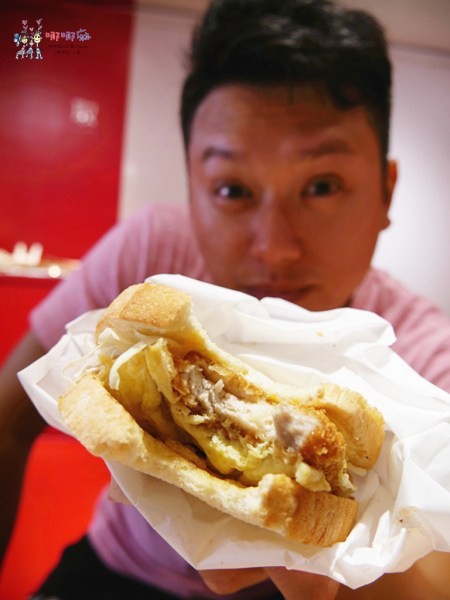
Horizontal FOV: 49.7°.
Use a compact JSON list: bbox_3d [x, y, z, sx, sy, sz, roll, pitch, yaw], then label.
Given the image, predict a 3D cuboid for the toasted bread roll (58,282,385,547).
[{"bbox_3d":[-0.006,0.055,0.238,0.117,0.063,0.098,25,-12,0],"label":"toasted bread roll"}]

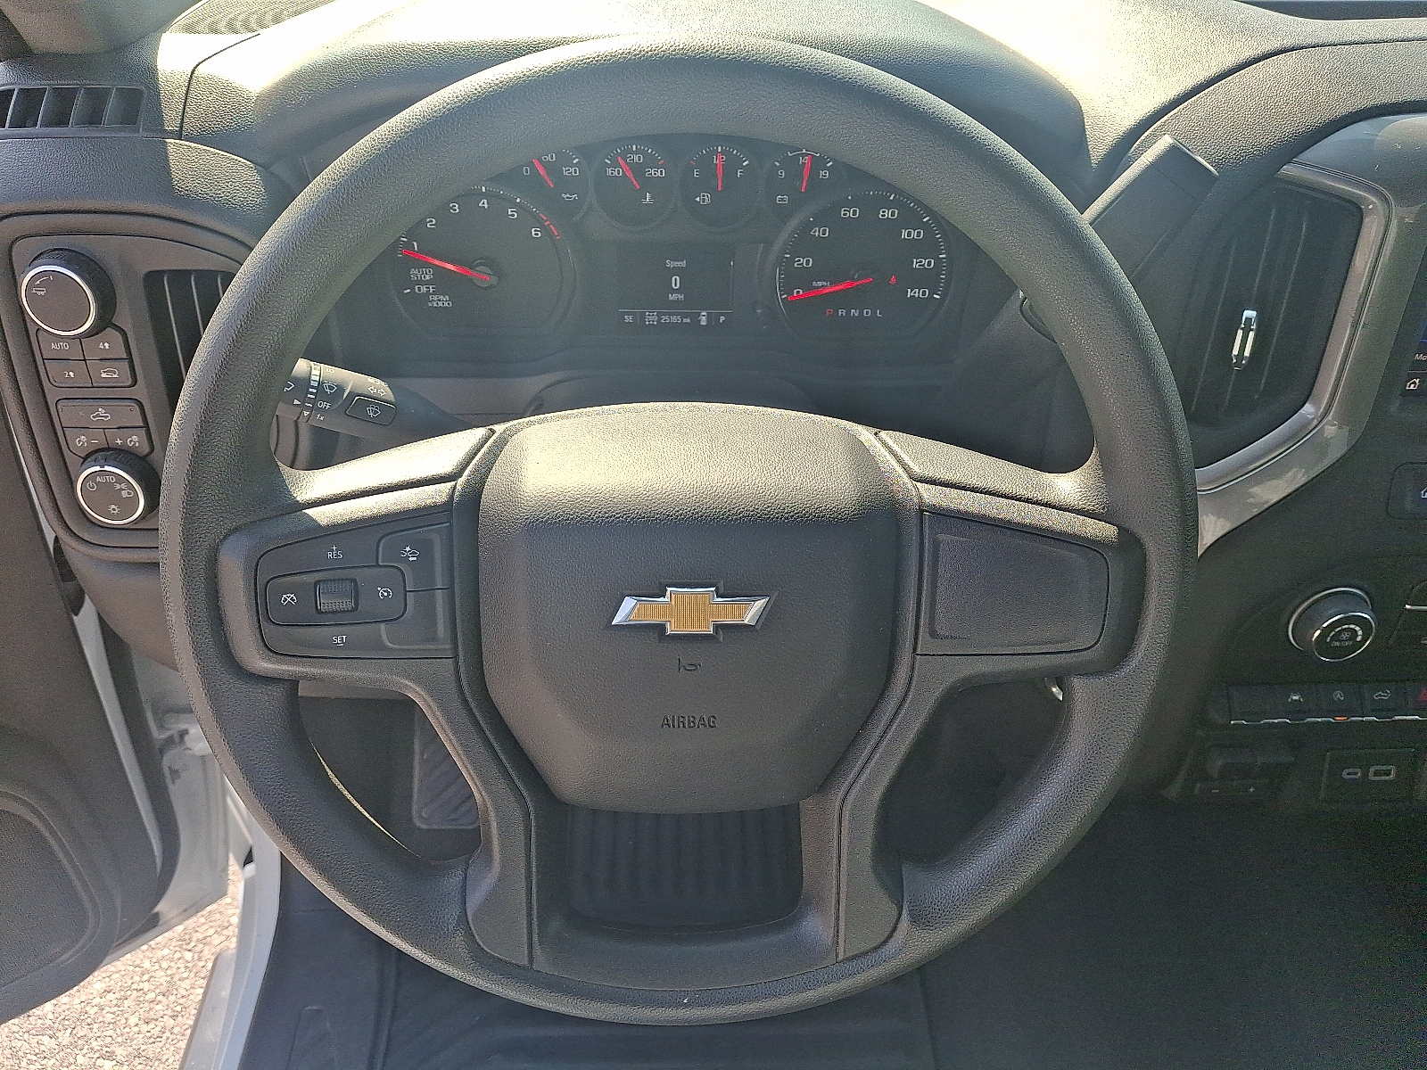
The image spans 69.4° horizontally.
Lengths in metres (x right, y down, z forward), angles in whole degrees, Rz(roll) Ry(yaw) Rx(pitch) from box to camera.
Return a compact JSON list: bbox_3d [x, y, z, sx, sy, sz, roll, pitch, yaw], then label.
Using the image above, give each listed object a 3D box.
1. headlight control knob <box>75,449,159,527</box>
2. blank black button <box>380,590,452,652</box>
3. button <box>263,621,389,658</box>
[{"bbox_3d":[-0.342,-0.027,0.591,0.039,0.039,0.019,0,26,-2],"label":"headlight control knob"},{"bbox_3d":[-0.115,0.032,0.404,0.026,0.026,0.009,0,16,-3],"label":"blank black button"},{"bbox_3d":[-0.150,0.040,0.404,0.046,0.015,0.009,0,16,-3],"label":"button"}]

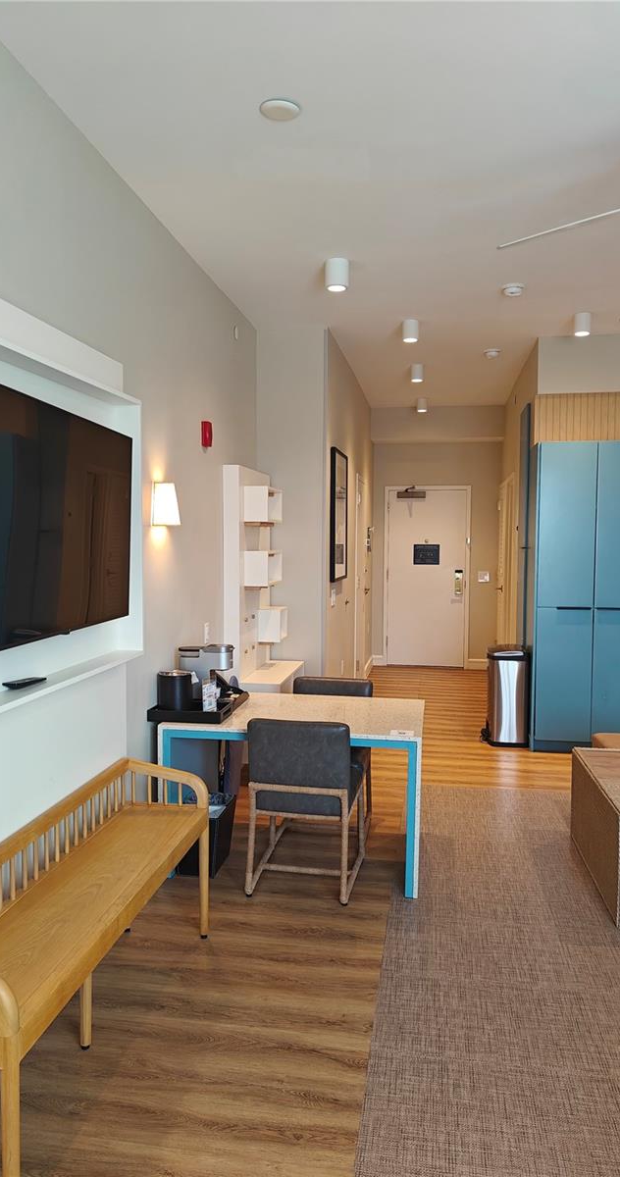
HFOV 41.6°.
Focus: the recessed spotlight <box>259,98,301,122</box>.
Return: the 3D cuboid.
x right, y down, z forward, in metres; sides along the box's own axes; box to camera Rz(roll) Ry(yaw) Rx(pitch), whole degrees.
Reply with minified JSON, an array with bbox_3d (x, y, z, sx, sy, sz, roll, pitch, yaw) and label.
[{"bbox_3d":[-0.107,-1.698,2.905,0.143,0.020,0.143,0,4,0],"label":"recessed spotlight"}]

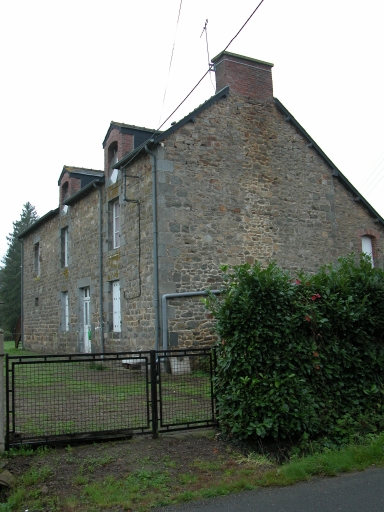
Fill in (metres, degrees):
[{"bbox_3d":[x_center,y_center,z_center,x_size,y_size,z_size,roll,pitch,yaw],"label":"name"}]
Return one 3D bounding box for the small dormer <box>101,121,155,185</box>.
[{"bbox_3d":[-1.961,-3.588,18.569,2.000,2.150,1.720,2,-8,-30],"label":"small dormer"}]

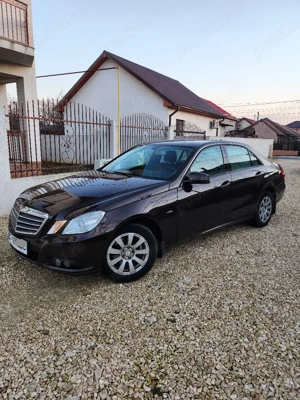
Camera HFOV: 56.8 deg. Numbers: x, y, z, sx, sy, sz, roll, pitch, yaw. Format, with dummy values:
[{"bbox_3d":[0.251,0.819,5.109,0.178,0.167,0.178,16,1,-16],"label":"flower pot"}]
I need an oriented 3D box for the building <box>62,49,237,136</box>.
[{"bbox_3d":[0.496,-5.671,19.118,7.996,5.766,10.562,9,15,31],"label":"building"}]

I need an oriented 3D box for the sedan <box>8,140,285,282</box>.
[{"bbox_3d":[0.413,-0.216,4.372,4.870,1.470,1.920,-10,17,-41],"label":"sedan"}]

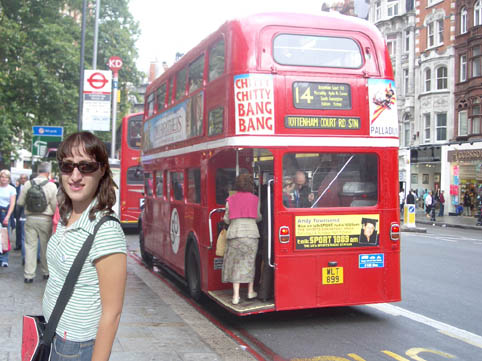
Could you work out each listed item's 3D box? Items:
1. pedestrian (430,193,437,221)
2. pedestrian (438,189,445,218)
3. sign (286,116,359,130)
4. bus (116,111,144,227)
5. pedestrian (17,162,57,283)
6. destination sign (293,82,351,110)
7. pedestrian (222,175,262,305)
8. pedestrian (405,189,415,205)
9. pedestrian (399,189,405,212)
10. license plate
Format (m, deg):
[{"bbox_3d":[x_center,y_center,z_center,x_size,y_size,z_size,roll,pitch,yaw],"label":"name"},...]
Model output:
[{"bbox_3d":[11.998,1.589,42.500,0.480,1.700,0.380,0,-1,40],"label":"pedestrian"},{"bbox_3d":[13.245,1.538,45.000,0.480,1.720,0.360,1,-1,-34],"label":"pedestrian"},{"bbox_3d":[1.101,-0.772,9.175,1.090,0.148,0.040,0,0,-17],"label":"sign"},{"bbox_3d":[-4.472,-0.200,30.300,2.500,4.350,10.300,1,-1,-15],"label":"bus"},{"bbox_3d":[-3.074,0.619,10.300,0.600,1.790,0.460,1,-1,-9],"label":"pedestrian"},{"bbox_3d":[1.090,-1.131,9.173,0.850,0.350,0.040,0,0,-17],"label":"destination sign"},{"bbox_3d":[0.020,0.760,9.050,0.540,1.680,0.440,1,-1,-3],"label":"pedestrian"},{"bbox_3d":[10.813,1.435,43.500,0.520,1.740,0.380,1,-1,-11],"label":"pedestrian"},{"bbox_3d":[10.474,1.416,44.500,0.500,1.720,0.380,1,-1,-11],"label":"pedestrian"},{"bbox_3d":[1.241,1.288,9.188,0.300,0.238,0.020,0,0,-17],"label":"license plate"}]

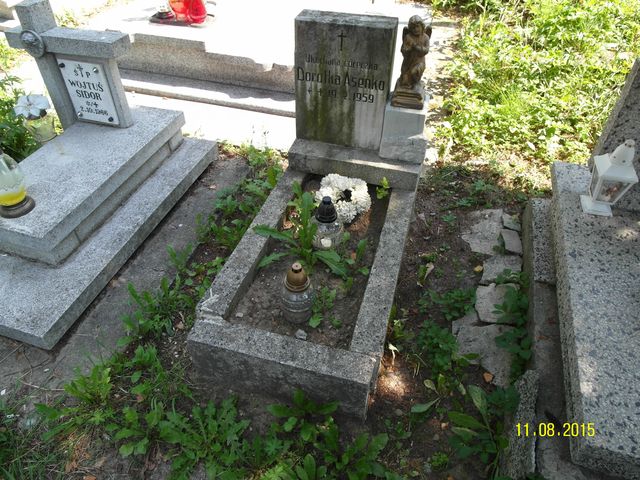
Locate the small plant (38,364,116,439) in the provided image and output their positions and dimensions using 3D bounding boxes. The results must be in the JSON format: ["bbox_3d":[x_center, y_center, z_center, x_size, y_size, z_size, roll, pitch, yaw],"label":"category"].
[{"bbox_3d":[-0.829,0.540,1.513,0.240,0.116,0.274,1,42,0],"label":"small plant"}]

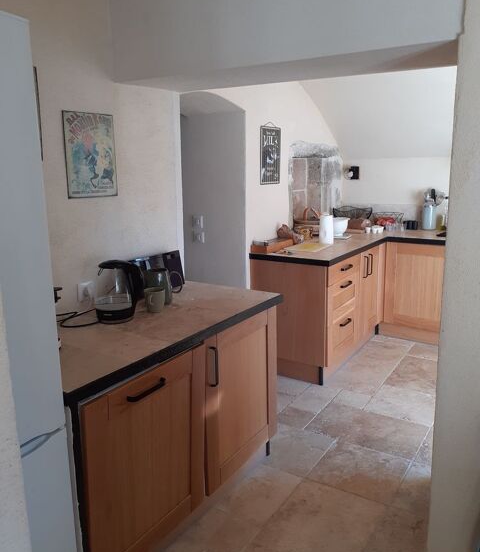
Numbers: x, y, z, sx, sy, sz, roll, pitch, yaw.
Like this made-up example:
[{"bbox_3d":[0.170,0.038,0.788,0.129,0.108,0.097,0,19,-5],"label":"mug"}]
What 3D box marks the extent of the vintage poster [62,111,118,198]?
[{"bbox_3d":[-0.646,-0.527,2.191,0.012,0.358,0.273,7,15,33],"label":"vintage poster"}]

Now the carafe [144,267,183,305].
[{"bbox_3d":[-0.362,0.059,2.330,0.177,0.157,0.126,-3,13,-7],"label":"carafe"}]

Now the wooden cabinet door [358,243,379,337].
[{"bbox_3d":[1.030,0.131,3.997,0.023,0.699,0.429,7,15,33],"label":"wooden cabinet door"}]

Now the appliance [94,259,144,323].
[{"bbox_3d":[-0.542,0.065,2.132,0.212,0.237,0.162,0,13,4],"label":"appliance"}]

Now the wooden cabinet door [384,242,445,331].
[{"bbox_3d":[1.553,0.098,4.341,0.595,0.715,0.030,7,14,32],"label":"wooden cabinet door"}]

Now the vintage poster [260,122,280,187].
[{"bbox_3d":[0.235,-0.883,3.661,0.015,0.417,0.293,7,15,33],"label":"vintage poster"}]

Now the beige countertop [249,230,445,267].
[{"bbox_3d":[1.086,-0.245,3.963,1.237,0.043,1.812,7,15,33],"label":"beige countertop"}]

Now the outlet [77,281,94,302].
[{"bbox_3d":[-0.684,0.075,2.238,0.024,0.083,0.080,7,15,33],"label":"outlet"}]

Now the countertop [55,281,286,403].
[{"bbox_3d":[-0.412,0.207,2.131,0.622,0.043,1.304,7,15,33],"label":"countertop"}]

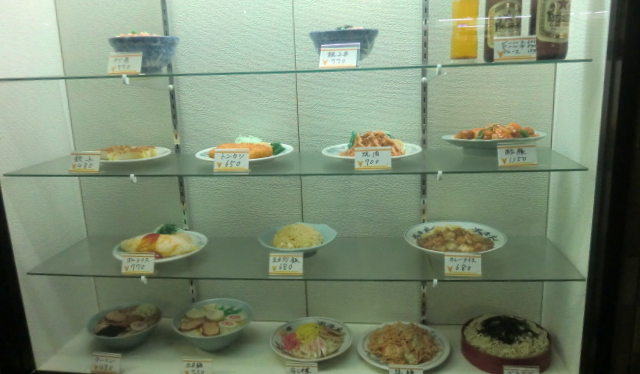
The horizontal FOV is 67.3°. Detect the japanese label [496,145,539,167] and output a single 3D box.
[{"bbox_3d":[0.381,-0.059,0.924,0.072,0.045,0.010,0,-1,7],"label":"japanese label"}]

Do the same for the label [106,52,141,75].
[{"bbox_3d":[-0.395,-0.250,0.977,0.070,0.045,0.006,-1,-8,7],"label":"label"}]

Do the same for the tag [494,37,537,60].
[{"bbox_3d":[0.353,-0.248,0.871,0.072,0.045,0.010,0,-5,11],"label":"tag"}]

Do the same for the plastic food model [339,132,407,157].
[{"bbox_3d":[0.114,-0.090,1.046,0.144,0.057,0.129,0,13,7],"label":"plastic food model"}]

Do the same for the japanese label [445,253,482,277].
[{"bbox_3d":[0.291,0.159,0.976,0.072,0.045,0.010,0,-1,10],"label":"japanese label"}]

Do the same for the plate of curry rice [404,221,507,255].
[{"bbox_3d":[0.311,0.128,1.104,0.235,0.053,0.232,-1,13,7],"label":"plate of curry rice"}]

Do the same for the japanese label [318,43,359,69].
[{"bbox_3d":[0.037,-0.242,0.902,0.073,0.045,0.010,2,-9,16],"label":"japanese label"}]

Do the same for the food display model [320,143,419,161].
[{"bbox_3d":[0.117,-0.073,1.073,0.222,0.026,0.222,0,13,7],"label":"food display model"}]

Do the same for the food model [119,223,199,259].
[{"bbox_3d":[-0.384,0.129,1.153,0.183,0.062,0.144,0,13,7],"label":"food model"}]

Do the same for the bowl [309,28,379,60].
[{"bbox_3d":[0.050,-0.290,1.001,0.143,0.078,0.143,-2,13,0],"label":"bowl"}]

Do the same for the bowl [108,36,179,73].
[{"bbox_3d":[-0.388,-0.293,1.066,0.150,0.078,0.150,-2,13,0],"label":"bowl"}]

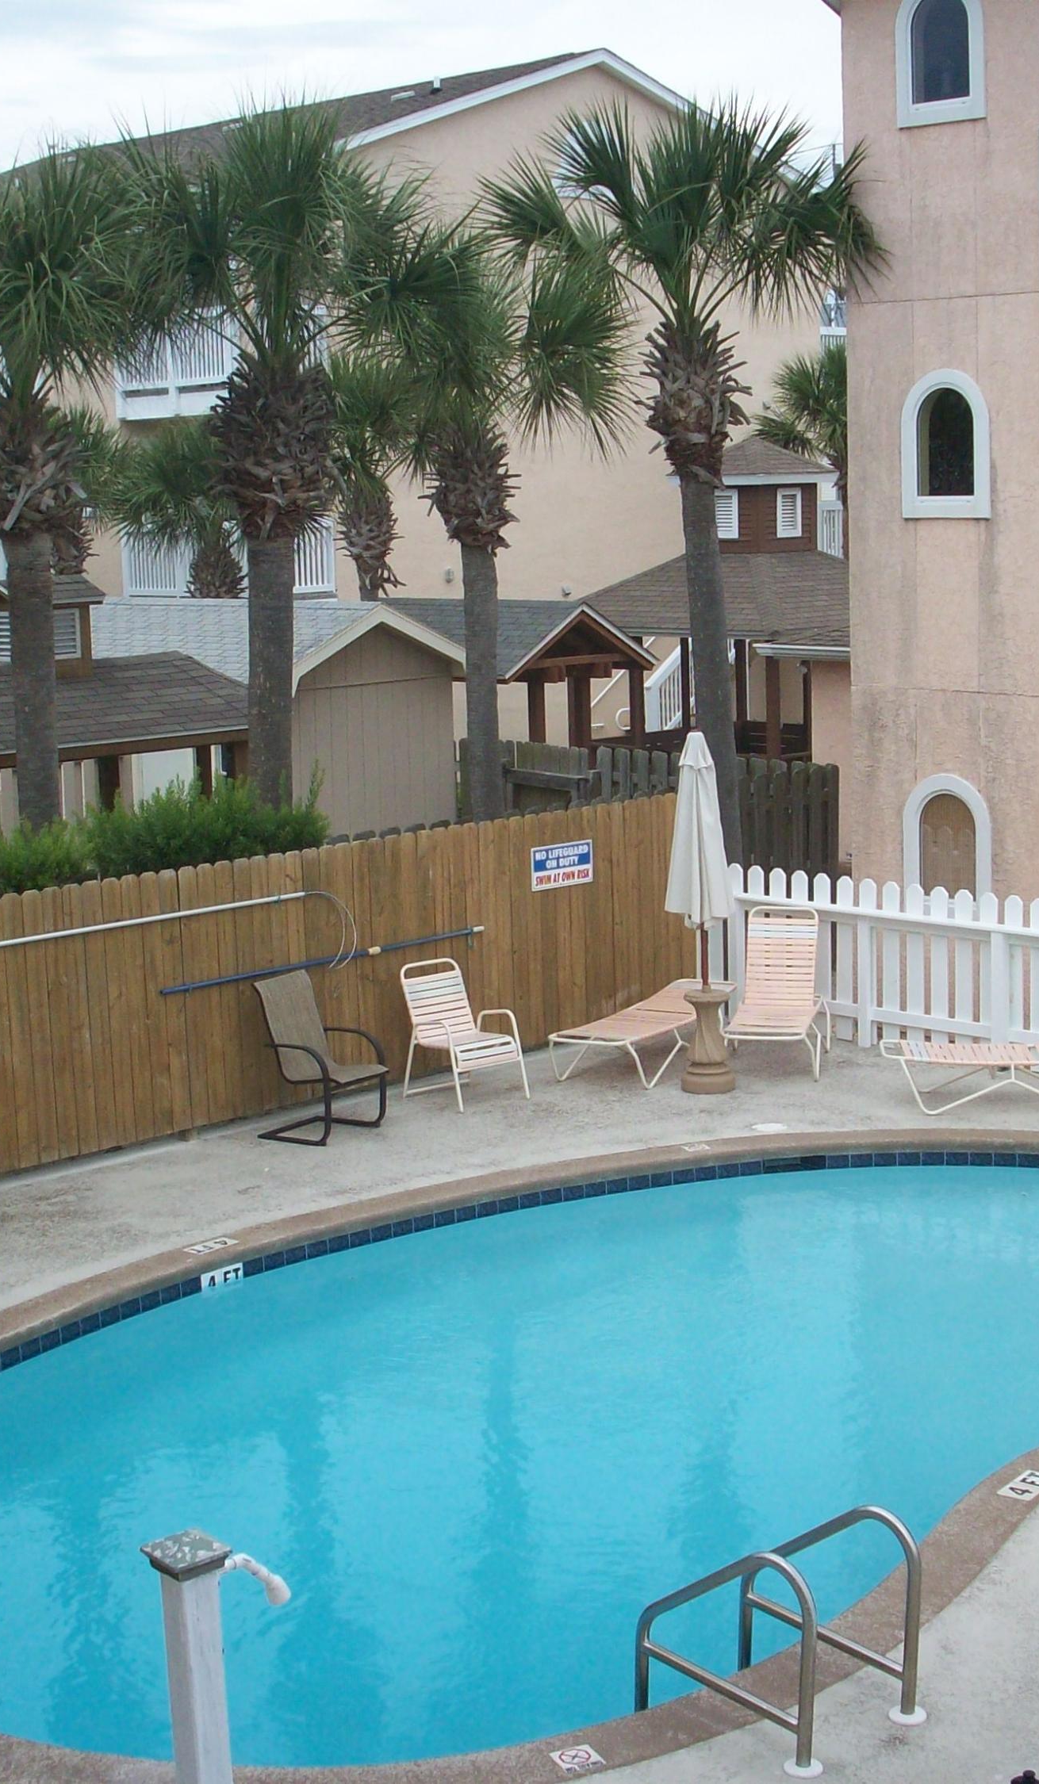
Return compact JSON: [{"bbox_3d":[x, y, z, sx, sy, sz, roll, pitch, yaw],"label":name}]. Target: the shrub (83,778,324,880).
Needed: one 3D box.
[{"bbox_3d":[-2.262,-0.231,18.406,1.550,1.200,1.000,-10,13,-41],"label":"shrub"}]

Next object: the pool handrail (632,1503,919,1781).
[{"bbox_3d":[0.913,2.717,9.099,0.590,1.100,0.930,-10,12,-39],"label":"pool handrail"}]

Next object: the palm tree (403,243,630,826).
[{"bbox_3d":[-0.095,-2.333,20.497,2.150,5.700,2.150,-2,10,0],"label":"palm tree"}]

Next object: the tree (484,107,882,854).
[{"bbox_3d":[1.359,-2.940,21.112,3.300,6.900,3.300,-2,10,0],"label":"tree"}]

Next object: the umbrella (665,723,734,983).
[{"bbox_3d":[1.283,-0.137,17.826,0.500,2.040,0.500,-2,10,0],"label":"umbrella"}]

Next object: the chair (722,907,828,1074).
[{"bbox_3d":[1.850,0.737,18.265,0.620,1.009,1.649,0,9,11],"label":"chair"}]

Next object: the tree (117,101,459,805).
[{"bbox_3d":[-1.727,-2.415,19.412,2.600,7.100,2.600,-2,9,0],"label":"tree"}]

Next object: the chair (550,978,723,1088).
[{"bbox_3d":[0.968,1.034,18.446,0.620,0.450,1.980,3,11,28],"label":"chair"}]

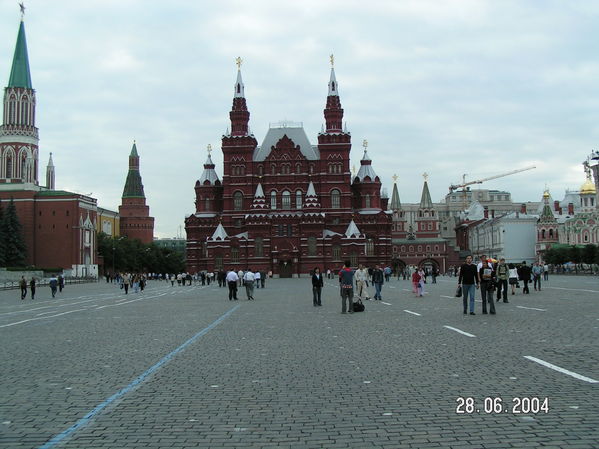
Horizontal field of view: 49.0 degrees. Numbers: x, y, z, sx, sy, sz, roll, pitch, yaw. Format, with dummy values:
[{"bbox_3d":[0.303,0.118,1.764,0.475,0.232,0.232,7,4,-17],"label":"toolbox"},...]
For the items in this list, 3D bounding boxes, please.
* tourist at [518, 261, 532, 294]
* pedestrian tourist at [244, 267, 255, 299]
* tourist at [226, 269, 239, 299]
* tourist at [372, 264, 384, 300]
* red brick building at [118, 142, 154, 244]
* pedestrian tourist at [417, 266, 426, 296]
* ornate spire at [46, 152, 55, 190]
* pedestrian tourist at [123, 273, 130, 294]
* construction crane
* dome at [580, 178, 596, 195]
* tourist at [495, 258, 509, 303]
[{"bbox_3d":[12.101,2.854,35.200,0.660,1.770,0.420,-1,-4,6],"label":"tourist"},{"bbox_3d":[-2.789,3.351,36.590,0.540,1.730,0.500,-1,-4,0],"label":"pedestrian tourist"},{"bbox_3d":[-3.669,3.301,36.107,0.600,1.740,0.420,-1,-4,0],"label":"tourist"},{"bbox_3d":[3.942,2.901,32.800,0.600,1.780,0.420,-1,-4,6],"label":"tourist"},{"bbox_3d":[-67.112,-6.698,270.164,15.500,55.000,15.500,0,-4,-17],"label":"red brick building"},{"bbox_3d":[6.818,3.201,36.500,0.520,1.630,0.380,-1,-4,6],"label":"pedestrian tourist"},{"bbox_3d":[-65.799,-14.028,174.000,2.300,10.000,2.300,0,-4,-6],"label":"ornate spire"},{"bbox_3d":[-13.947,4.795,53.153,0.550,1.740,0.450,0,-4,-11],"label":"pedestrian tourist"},{"bbox_3d":[103.074,-1.596,355.244,3.000,58.084,78.765,0,-4,-18],"label":"construction crane"},{"bbox_3d":[73.855,-9.711,168.000,4.100,4.100,4.100,-1,-4,0],"label":"dome"},{"bbox_3d":[8.110,2.251,26.148,0.550,1.760,0.500,-2,-4,6],"label":"tourist"}]

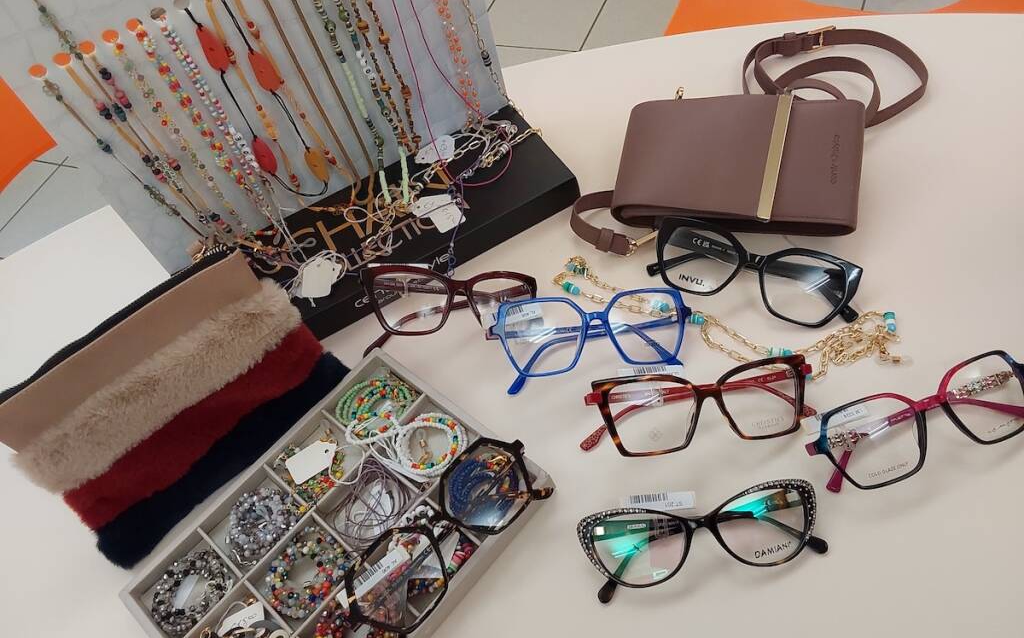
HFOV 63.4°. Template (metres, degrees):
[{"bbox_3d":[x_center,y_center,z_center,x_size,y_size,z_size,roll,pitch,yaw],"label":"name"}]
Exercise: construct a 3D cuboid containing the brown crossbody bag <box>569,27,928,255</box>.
[{"bbox_3d":[0.197,-0.152,0.674,0.256,0.034,0.257,7,56,18],"label":"brown crossbody bag"}]

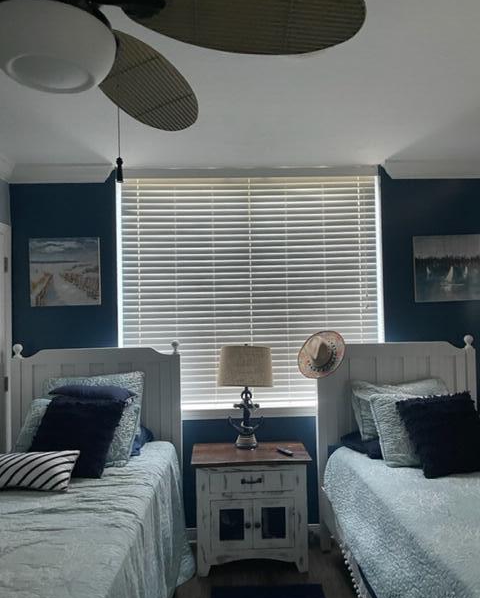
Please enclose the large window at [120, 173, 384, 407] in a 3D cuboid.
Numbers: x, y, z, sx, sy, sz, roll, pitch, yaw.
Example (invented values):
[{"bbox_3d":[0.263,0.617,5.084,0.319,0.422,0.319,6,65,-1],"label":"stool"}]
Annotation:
[{"bbox_3d":[0.078,-0.043,3.176,1.728,1.526,0.090,-1,-1,-2],"label":"large window"}]

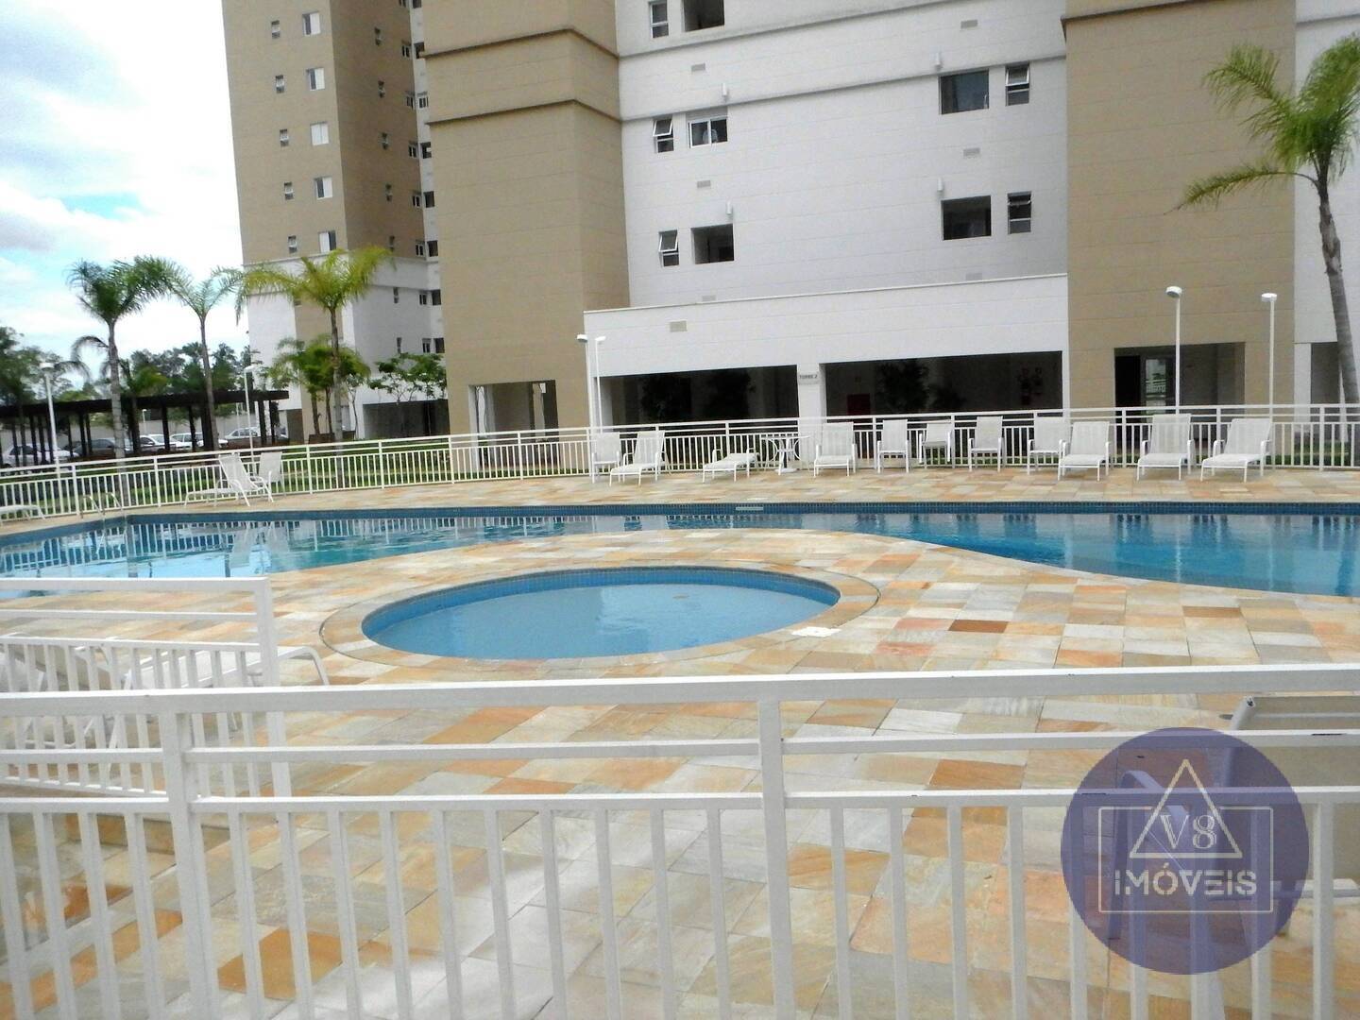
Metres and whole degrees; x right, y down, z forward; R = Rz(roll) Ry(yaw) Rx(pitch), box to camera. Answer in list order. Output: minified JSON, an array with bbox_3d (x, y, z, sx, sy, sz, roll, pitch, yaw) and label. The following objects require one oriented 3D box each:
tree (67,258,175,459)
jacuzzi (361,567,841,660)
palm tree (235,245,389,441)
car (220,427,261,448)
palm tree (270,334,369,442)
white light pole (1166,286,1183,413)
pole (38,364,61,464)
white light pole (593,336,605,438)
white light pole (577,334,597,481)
[{"bbox_3d":[-12.160,-2.813,24.278,2.354,5.413,2.472,-3,6,0],"label":"tree"},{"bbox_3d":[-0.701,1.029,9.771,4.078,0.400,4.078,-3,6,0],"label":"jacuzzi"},{"bbox_3d":[-8.398,-3.272,25.725,3.532,5.580,3.356,-3,6,0],"label":"palm tree"},{"bbox_3d":[-26.697,-4.433,68.000,4.250,1.460,1.720,-1,7,22],"label":"car"},{"bbox_3d":[-15.279,-4.946,47.267,4.358,4.987,4.140,-3,6,0],"label":"palm tree"},{"bbox_3d":[8.849,-2.379,19.750,0.360,3.221,0.270,-9,8,-43],"label":"white light pole"},{"bbox_3d":[-12.924,-1.422,22.512,0.270,3.110,0.360,-1,6,17],"label":"pole"},{"bbox_3d":[-1.814,-2.407,25.457,0.270,3.185,0.360,2,8,37],"label":"white light pole"},{"bbox_3d":[-2.118,-2.315,24.635,0.270,3.210,0.360,1,7,30],"label":"white light pole"}]

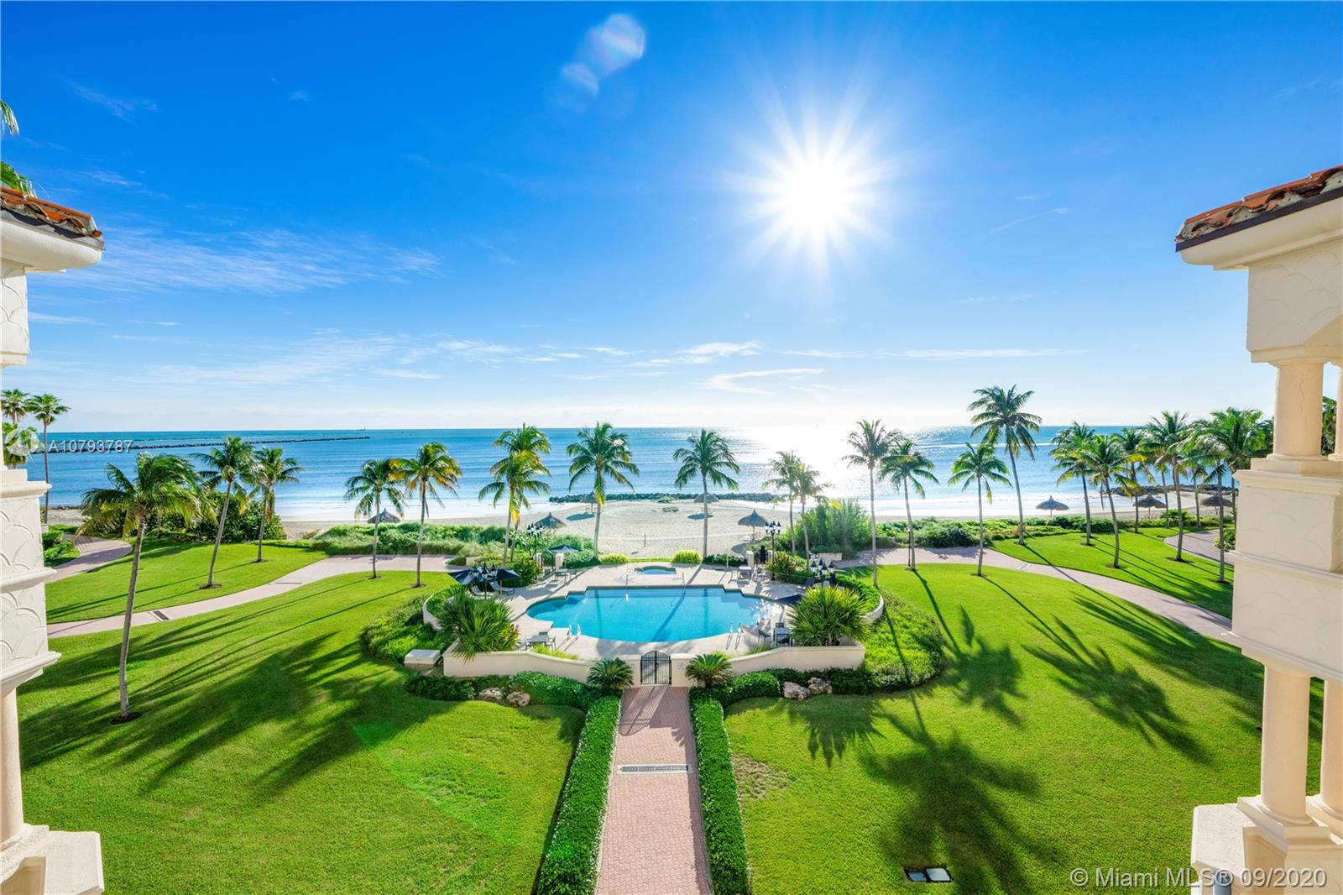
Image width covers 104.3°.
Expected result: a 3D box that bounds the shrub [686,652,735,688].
[{"bbox_3d":[1.498,8.708,20.159,1.900,1.650,1.850,0,2,0],"label":"shrub"}]

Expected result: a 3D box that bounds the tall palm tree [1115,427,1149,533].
[{"bbox_3d":[43.567,3.094,49.346,4.160,10.150,4.040,0,2,0],"label":"tall palm tree"}]

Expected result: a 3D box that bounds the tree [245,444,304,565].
[{"bbox_3d":[-31.064,4.430,40.694,4.820,9.030,4.680,0,2,0],"label":"tree"}]

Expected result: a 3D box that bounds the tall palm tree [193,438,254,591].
[{"bbox_3d":[-29.321,4.214,34.184,4.190,9.930,4.060,0,2,0],"label":"tall palm tree"}]

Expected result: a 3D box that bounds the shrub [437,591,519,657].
[{"bbox_3d":[-9.574,8.741,25.588,3.800,3.350,3.700,0,2,0],"label":"shrub"}]

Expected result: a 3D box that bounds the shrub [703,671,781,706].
[{"bbox_3d":[3.042,10.392,22.851,3.200,0.750,1.500,0,2,0],"label":"shrub"}]

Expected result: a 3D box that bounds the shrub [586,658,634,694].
[{"bbox_3d":[-2.641,9.846,22.402,2.000,1.620,2.000,0,2,0],"label":"shrub"}]

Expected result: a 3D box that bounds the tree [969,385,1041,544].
[{"bbox_3d":[33.198,1.678,52.272,6.080,15.687,5.898,1,2,34],"label":"tree"}]

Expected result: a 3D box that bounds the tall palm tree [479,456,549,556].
[{"bbox_3d":[-11.541,4.686,38.431,5.250,8.450,5.090,0,2,0],"label":"tall palm tree"}]

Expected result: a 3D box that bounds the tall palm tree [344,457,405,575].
[{"bbox_3d":[-20.565,4.887,36.176,4.140,8.330,4.020,0,2,0],"label":"tall palm tree"}]

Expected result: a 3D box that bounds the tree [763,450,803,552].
[{"bbox_3d":[10.086,4.941,45.752,4.500,9.500,4.500,0,2,0],"label":"tree"}]

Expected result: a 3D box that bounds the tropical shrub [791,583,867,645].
[{"bbox_3d":[7.907,8.612,26.101,3.800,3.400,3.700,0,2,0],"label":"tropical shrub"}]

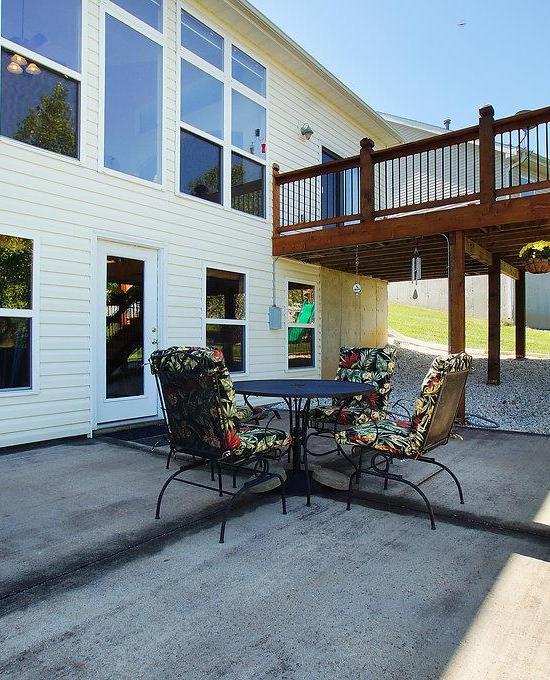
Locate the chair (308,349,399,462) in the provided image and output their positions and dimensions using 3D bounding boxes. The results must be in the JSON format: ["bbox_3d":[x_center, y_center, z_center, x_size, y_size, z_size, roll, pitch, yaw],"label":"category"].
[{"bbox_3d":[0.620,0.550,3.810,0.590,1.000,0.660,0,0,38],"label":"chair"}]

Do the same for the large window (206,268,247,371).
[{"bbox_3d":[-0.670,-0.250,6.330,0.090,1.500,0.830,0,0,39],"label":"large window"}]

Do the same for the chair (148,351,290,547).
[{"bbox_3d":[-0.300,0.540,2.745,0.590,1.020,0.660,0,0,39],"label":"chair"}]

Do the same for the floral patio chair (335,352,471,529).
[{"bbox_3d":[0.810,0.555,2.885,0.660,1.000,0.590,0,0,36],"label":"floral patio chair"}]

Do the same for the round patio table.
[{"bbox_3d":[0.171,0.690,3.300,1.070,0.725,1.070,0,0,0],"label":"round patio table"}]

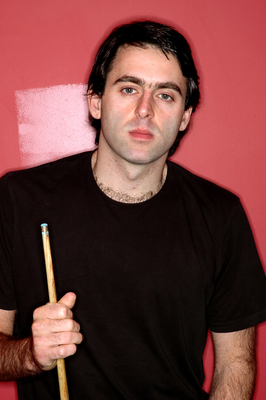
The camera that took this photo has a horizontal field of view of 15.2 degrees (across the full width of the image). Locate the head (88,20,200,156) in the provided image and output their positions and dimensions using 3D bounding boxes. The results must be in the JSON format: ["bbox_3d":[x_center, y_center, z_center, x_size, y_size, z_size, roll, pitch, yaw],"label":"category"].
[{"bbox_3d":[0.020,-0.197,1.820,0.195,0.252,0.235,8,0,-1],"label":"head"}]

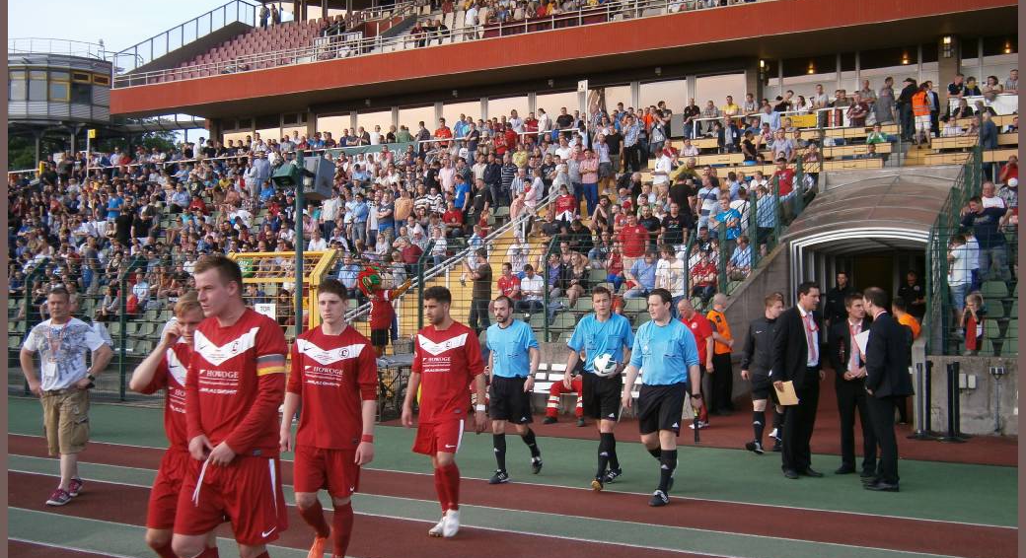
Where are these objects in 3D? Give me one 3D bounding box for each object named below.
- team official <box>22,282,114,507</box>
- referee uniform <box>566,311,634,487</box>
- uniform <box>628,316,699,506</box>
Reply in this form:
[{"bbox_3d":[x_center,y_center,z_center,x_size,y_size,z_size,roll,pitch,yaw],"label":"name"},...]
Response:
[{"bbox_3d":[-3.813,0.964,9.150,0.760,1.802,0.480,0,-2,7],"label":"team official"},{"bbox_3d":[0.807,1.106,9.968,0.600,1.614,0.480,0,-2,12],"label":"referee uniform"},{"bbox_3d":[1.308,1.113,9.294,0.580,1.564,0.580,-1,-2,27],"label":"uniform"}]

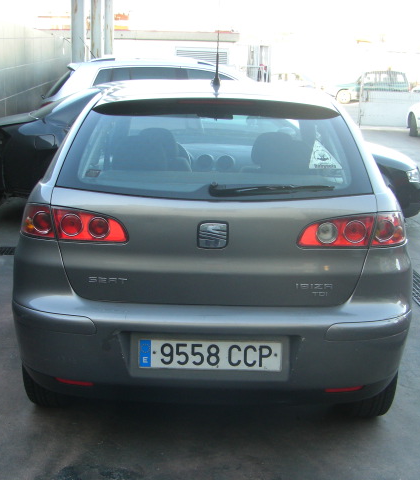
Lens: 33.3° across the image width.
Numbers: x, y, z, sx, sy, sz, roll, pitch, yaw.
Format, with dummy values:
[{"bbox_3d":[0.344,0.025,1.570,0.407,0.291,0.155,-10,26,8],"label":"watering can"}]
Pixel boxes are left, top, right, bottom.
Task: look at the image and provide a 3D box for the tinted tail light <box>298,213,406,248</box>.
[{"bbox_3d":[0.538,-0.030,2.645,0.440,0.130,0.140,0,16,-7],"label":"tinted tail light"}]

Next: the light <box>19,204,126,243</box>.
[{"bbox_3d":[-0.512,-0.068,2.645,0.440,0.130,0.140,4,16,7],"label":"light"}]

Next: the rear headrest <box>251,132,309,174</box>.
[{"bbox_3d":[0.351,-0.442,3.550,0.280,0.200,0.120,2,16,0],"label":"rear headrest"}]

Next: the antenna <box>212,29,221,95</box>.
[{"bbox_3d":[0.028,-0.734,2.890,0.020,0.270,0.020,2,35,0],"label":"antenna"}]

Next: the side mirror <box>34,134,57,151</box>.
[{"bbox_3d":[-1.580,-0.937,6.750,0.210,0.165,0.100,2,16,0],"label":"side mirror"}]

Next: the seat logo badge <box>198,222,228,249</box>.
[{"bbox_3d":[0.014,-0.017,2.590,0.114,0.105,0.020,2,16,0],"label":"seat logo badge"}]

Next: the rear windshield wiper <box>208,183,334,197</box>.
[{"bbox_3d":[0.230,-0.189,2.630,0.475,0.055,0.070,2,16,0],"label":"rear windshield wiper"}]

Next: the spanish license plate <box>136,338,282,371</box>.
[{"bbox_3d":[0.003,0.426,2.585,0.520,0.110,0.020,2,16,0],"label":"spanish license plate"}]

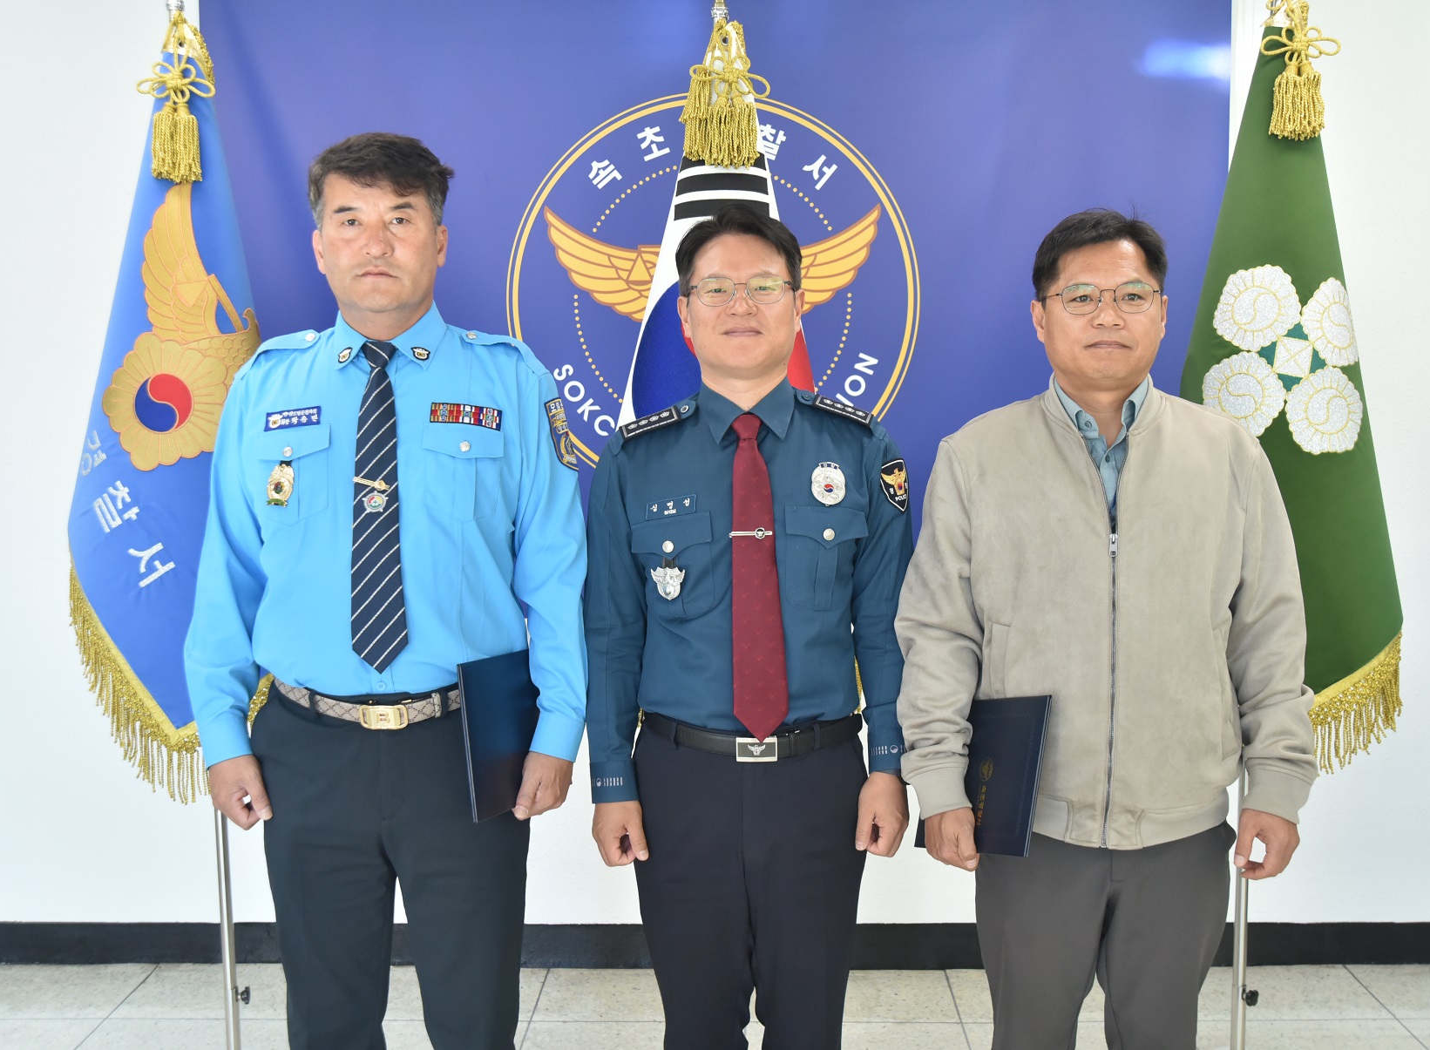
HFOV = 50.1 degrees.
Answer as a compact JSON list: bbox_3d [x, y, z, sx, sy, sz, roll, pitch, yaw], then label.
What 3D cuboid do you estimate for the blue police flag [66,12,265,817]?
[{"bbox_3d":[-1.056,-0.222,3.034,0.460,1.557,0.320,-1,7,-4],"label":"blue police flag"}]

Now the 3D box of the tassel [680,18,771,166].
[{"bbox_3d":[0.020,-0.826,2.915,0.172,0.290,0.120,0,6,0],"label":"tassel"}]

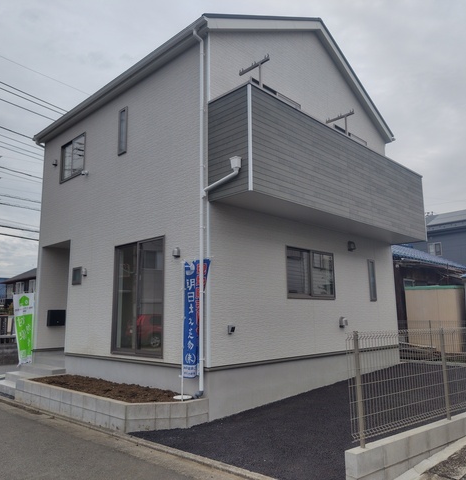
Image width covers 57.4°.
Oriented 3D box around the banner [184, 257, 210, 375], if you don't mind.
[{"bbox_3d":[-0.541,1.200,6.412,0.600,1.780,0.100,-10,-14,44],"label":"banner"}]

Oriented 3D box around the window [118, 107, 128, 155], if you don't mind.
[{"bbox_3d":[-2.265,-2.247,8.828,0.334,0.991,0.100,-10,-14,44],"label":"window"}]

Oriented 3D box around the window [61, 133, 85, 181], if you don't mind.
[{"bbox_3d":[-3.919,-1.971,10.445,1.280,0.983,0.100,-10,-14,44],"label":"window"}]

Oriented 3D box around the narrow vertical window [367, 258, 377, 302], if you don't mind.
[{"bbox_3d":[3.335,0.974,10.196,0.100,0.983,0.317,-10,-14,44],"label":"narrow vertical window"}]

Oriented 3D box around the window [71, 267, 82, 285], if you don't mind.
[{"bbox_3d":[-3.483,0.820,9.563,0.435,0.380,0.100,-10,-14,44],"label":"window"}]

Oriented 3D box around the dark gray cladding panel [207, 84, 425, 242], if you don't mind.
[{"bbox_3d":[2.239,-1.102,8.792,0.894,1.666,6.547,-10,-14,44],"label":"dark gray cladding panel"}]

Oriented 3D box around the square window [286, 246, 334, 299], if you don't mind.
[{"bbox_3d":[1.565,0.685,8.435,0.100,0.981,1.637,-10,-14,44],"label":"square window"}]

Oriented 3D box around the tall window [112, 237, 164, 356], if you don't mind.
[{"bbox_3d":[-1.752,1.052,7.787,1.667,2.069,0.100,-10,-14,44],"label":"tall window"}]

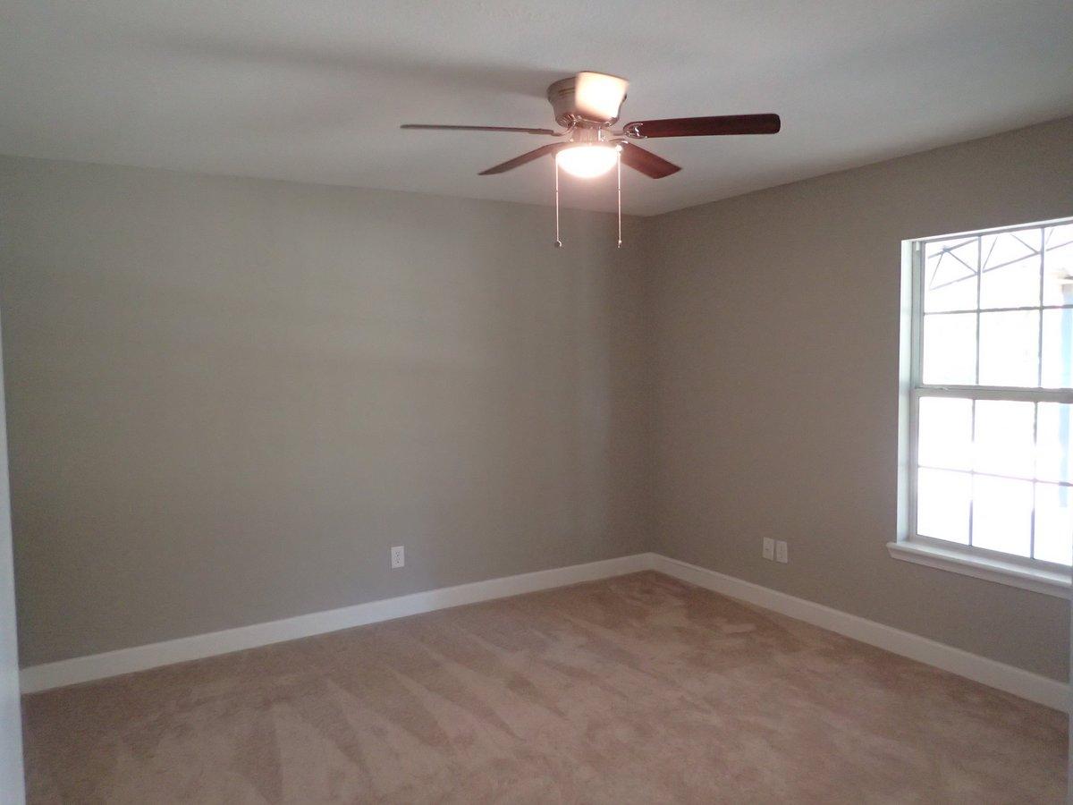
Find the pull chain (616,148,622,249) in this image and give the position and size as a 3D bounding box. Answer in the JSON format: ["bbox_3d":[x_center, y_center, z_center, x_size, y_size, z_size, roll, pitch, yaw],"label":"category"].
[{"bbox_3d":[0.293,-0.724,2.750,0.023,0.356,0.023,-1,4,0],"label":"pull chain"}]

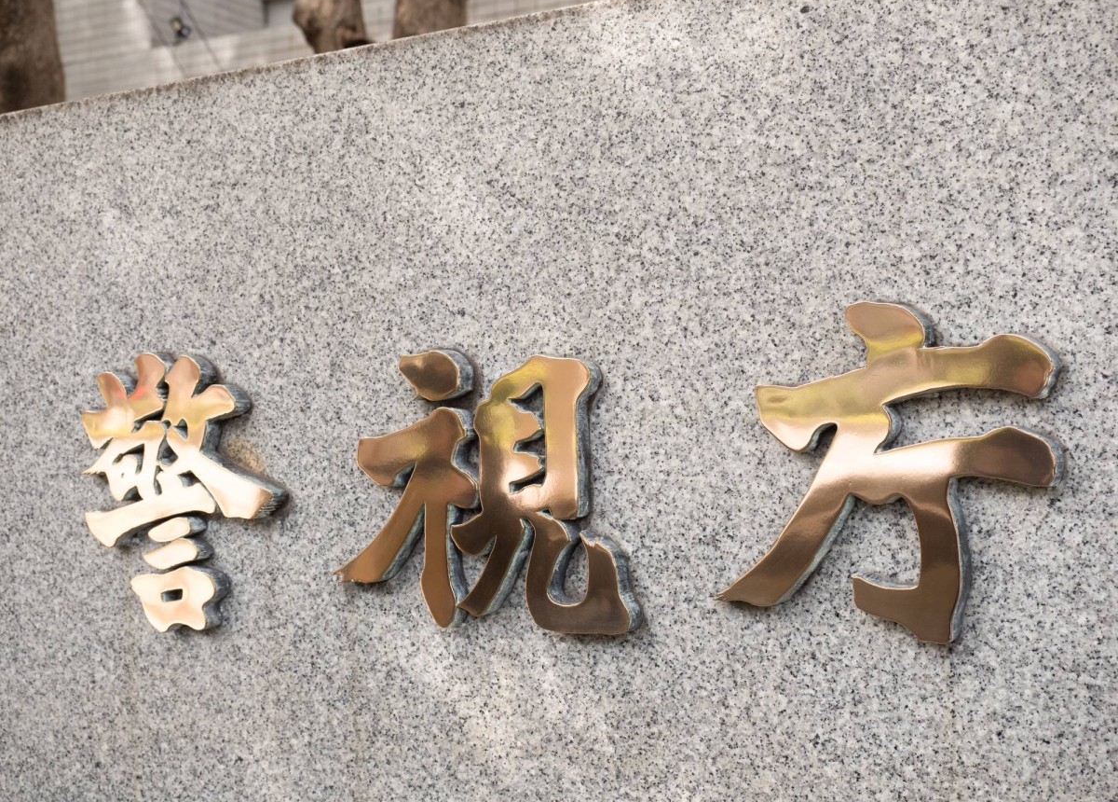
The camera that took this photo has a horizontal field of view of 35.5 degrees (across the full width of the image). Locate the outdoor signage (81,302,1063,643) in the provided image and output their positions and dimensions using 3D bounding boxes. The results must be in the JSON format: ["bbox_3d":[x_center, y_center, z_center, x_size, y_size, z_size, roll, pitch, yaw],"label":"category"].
[{"bbox_3d":[-0.073,0.099,2.057,1.332,0.373,0.031,-3,0,31],"label":"outdoor signage"}]

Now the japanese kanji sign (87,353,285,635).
[{"bbox_3d":[-0.499,0.120,2.317,0.333,0.373,0.031,-3,0,31],"label":"japanese kanji sign"}]

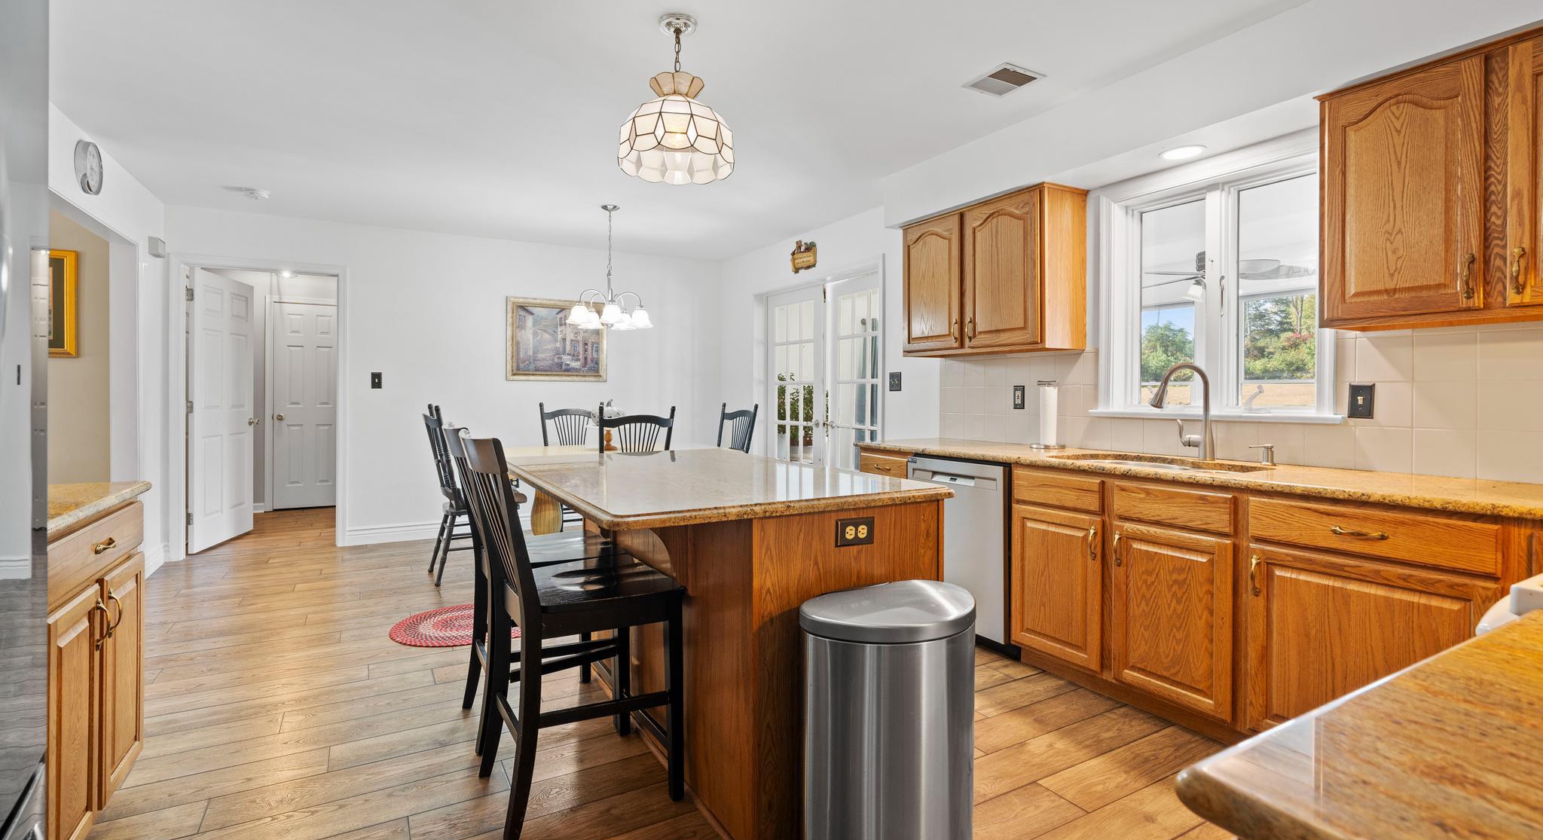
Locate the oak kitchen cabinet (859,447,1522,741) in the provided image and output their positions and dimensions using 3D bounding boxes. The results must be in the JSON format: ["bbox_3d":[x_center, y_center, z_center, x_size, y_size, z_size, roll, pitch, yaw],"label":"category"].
[{"bbox_3d":[1.418,0.624,2.891,0.610,0.880,2.580,0,2,-30],"label":"oak kitchen cabinet"}]

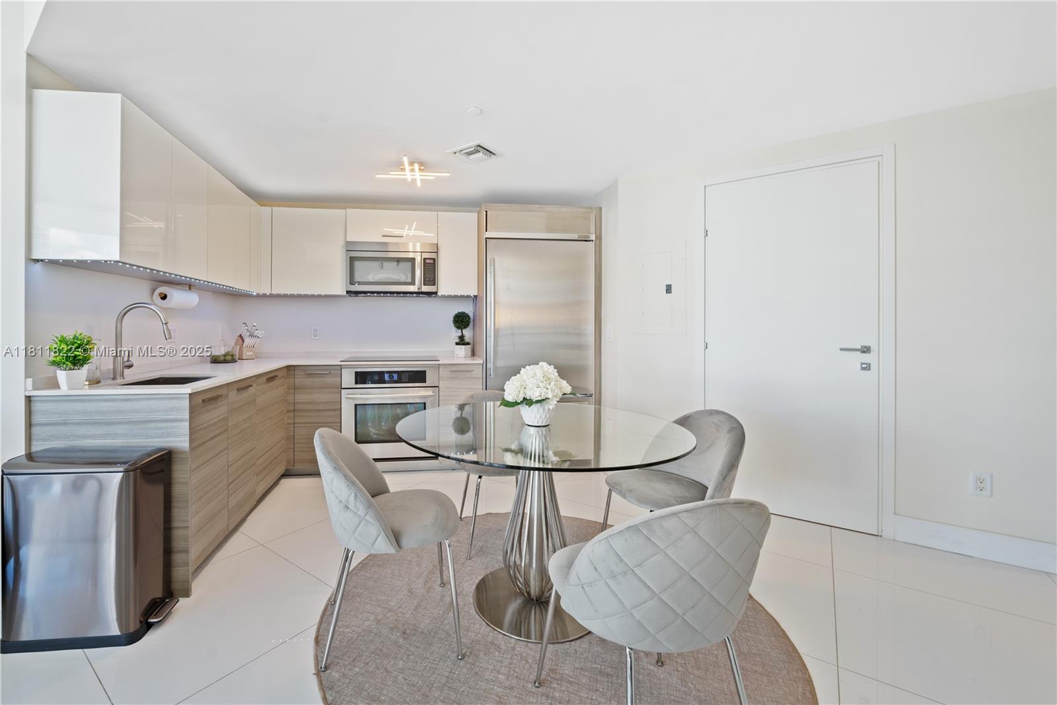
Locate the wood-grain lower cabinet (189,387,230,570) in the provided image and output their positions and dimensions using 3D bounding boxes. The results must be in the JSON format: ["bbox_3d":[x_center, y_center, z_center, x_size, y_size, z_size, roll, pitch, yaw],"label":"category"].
[{"bbox_3d":[-1.790,0.545,1.885,0.600,0.770,0.390,-1,2,-14],"label":"wood-grain lower cabinet"}]

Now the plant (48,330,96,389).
[{"bbox_3d":[-1.990,0.033,1.790,0.160,0.255,0.160,0,2,-11],"label":"plant"}]

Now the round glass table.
[{"bbox_3d":[0.045,0.683,1.780,1.180,0.745,1.180,0,2,0],"label":"round glass table"}]

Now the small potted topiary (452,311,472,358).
[{"bbox_3d":[-0.602,-0.166,3.750,0.170,0.430,0.170,0,2,-7],"label":"small potted topiary"}]

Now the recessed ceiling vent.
[{"bbox_3d":[-0.356,-1.309,2.728,0.262,0.030,0.233,2,3,33],"label":"recessed ceiling vent"}]

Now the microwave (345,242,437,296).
[{"bbox_3d":[-1.175,-0.733,3.680,0.756,0.430,0.410,0,2,-7],"label":"microwave"}]

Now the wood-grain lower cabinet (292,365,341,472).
[{"bbox_3d":[-1.650,0.489,3.430,0.333,0.796,0.594,0,3,-8],"label":"wood-grain lower cabinet"}]

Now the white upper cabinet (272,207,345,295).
[{"bbox_3d":[-1.803,-0.830,3.497,0.550,0.692,0.346,0,3,-8],"label":"white upper cabinet"}]

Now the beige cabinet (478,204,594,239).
[{"bbox_3d":[0.050,-1.110,3.740,0.940,0.285,0.600,0,2,-7],"label":"beige cabinet"}]

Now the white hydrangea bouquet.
[{"bbox_3d":[0.031,0.174,1.823,0.307,0.287,0.287,0,3,0],"label":"white hydrangea bouquet"}]

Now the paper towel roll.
[{"bbox_3d":[-2.134,-0.329,2.492,0.119,0.119,0.272,0,3,-15],"label":"paper towel roll"}]

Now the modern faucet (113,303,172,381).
[{"bbox_3d":[-1.990,-0.060,2.140,0.265,0.395,0.100,-1,2,-14],"label":"modern faucet"}]

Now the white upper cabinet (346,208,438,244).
[{"bbox_3d":[-1.153,-1.033,3.582,0.749,0.272,0.346,0,3,-8],"label":"white upper cabinet"}]

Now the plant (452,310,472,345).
[{"bbox_3d":[-0.602,-0.222,3.750,0.170,0.315,0.170,0,2,-7],"label":"plant"}]

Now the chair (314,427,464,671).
[{"bbox_3d":[-0.550,0.674,1.615,0.550,0.785,0.490,-1,2,-14],"label":"chair"}]

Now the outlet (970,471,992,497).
[{"bbox_3d":[2.350,0.686,2.131,0.074,0.118,0.010,2,3,33],"label":"outlet"}]

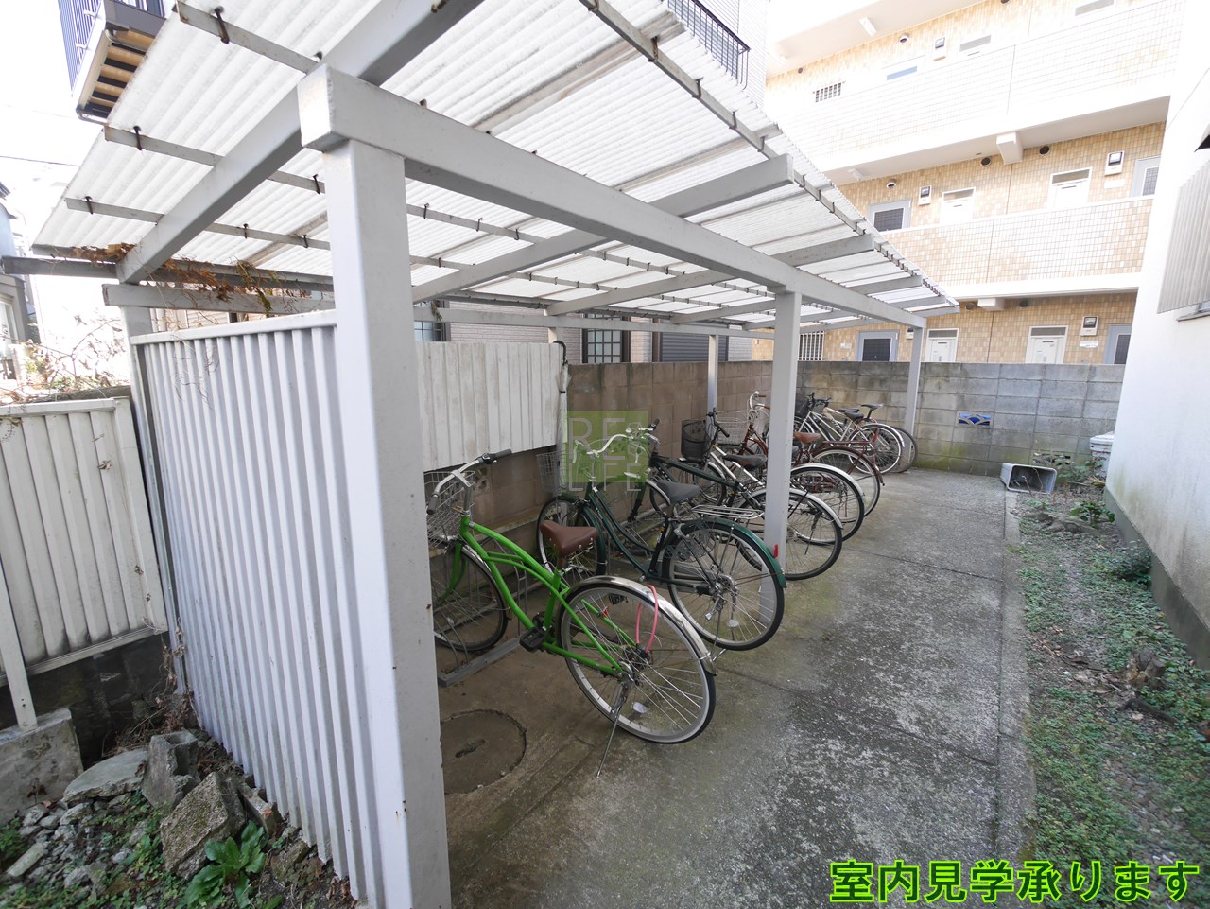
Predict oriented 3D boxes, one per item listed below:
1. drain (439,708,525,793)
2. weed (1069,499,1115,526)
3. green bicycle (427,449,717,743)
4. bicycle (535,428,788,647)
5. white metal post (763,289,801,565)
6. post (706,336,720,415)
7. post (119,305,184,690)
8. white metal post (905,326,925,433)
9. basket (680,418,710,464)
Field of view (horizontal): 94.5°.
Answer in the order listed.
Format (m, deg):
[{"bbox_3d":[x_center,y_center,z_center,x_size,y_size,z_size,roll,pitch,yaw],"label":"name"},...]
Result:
[{"bbox_3d":[-0.522,1.130,2.147,0.450,0.030,0.450,0,10,0],"label":"drain"},{"bbox_3d":[4.175,0.490,4.800,0.290,0.200,0.270,7,12,35],"label":"weed"},{"bbox_3d":[-0.379,0.558,2.275,1.760,1.050,0.600,7,17,34],"label":"green bicycle"},{"bbox_3d":[0.181,0.423,3.106,1.750,1.030,0.560,8,13,39],"label":"bicycle"},{"bbox_3d":[0.949,0.058,3.038,0.100,1.790,0.100,7,12,35],"label":"white metal post"},{"bbox_3d":[1.119,-0.393,5.886,0.075,1.670,0.075,7,12,35],"label":"post"},{"bbox_3d":[-1.624,0.204,2.066,0.075,1.460,0.075,7,12,35],"label":"post"},{"bbox_3d":[3.912,-0.685,7.134,0.100,1.790,0.100,7,12,35],"label":"white metal post"},{"bbox_3d":[0.752,-0.111,4.668,0.260,0.260,0.330,-2,17,11],"label":"basket"}]

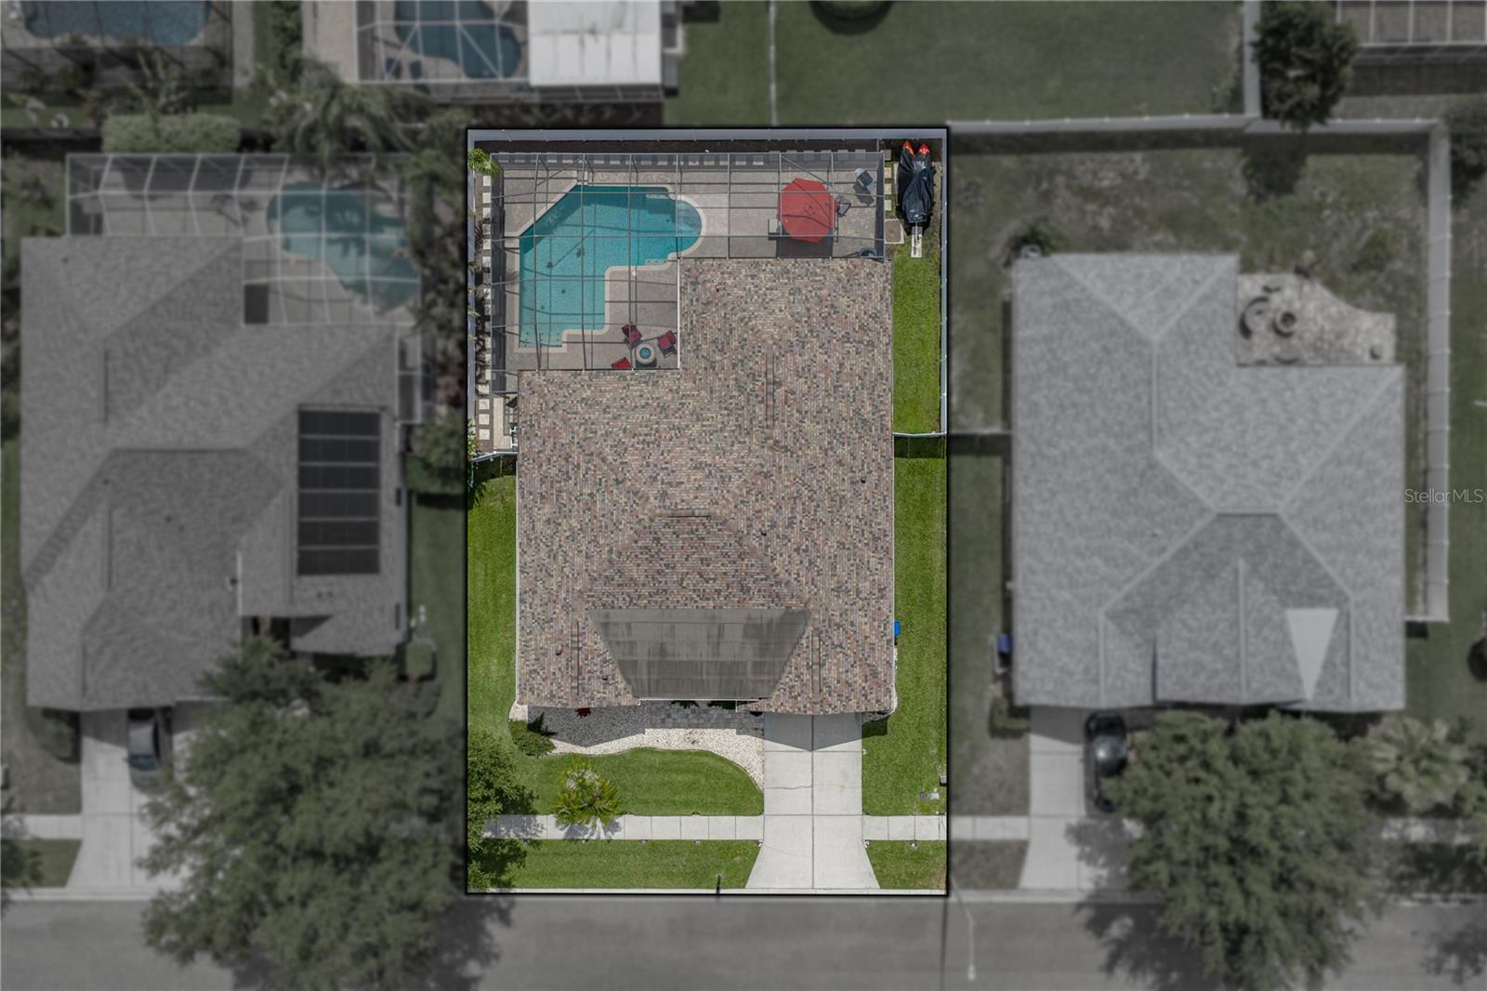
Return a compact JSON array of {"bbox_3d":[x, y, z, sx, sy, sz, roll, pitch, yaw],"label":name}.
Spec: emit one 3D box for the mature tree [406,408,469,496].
[{"bbox_3d":[-14.600,-2.100,56.100,3.000,3.200,3.900,0,90,0],"label":"mature tree"}]

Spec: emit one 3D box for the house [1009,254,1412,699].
[{"bbox_3d":[22.100,-0.600,55.000,18.700,5.500,21.700,0,90,0],"label":"house"}]

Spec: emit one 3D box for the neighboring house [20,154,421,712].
[{"bbox_3d":[-24.900,-3.000,54.900,19.000,5.700,26.500,0,90,0],"label":"neighboring house"}]

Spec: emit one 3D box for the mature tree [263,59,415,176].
[{"bbox_3d":[-18.400,-17.200,54.300,6.700,6.800,5.800,0,90,0],"label":"mature tree"}]

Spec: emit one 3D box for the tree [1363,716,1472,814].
[{"bbox_3d":[32.000,12.800,55.700,5.000,4.000,4.700,0,90,0],"label":"tree"}]

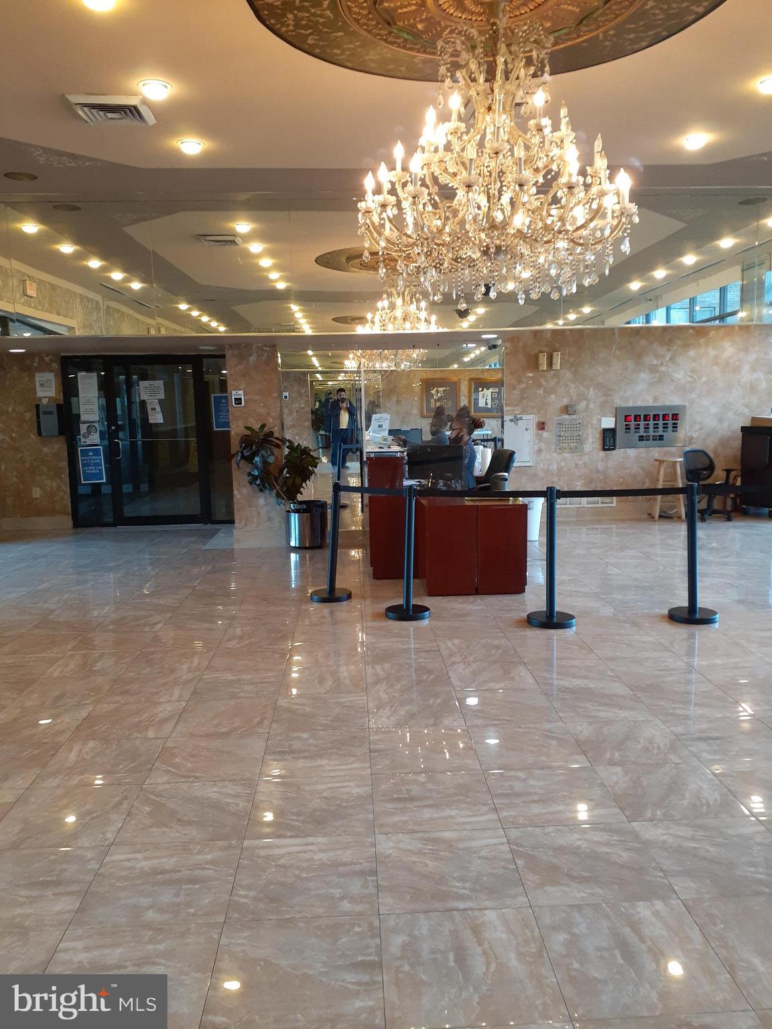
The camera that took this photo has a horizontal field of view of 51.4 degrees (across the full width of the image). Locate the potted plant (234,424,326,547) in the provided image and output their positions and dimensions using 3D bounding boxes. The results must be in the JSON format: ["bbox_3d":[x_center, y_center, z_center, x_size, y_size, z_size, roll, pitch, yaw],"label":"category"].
[{"bbox_3d":[-1.118,-0.288,8.327,0.920,1.292,0.720,-2,8,-2],"label":"potted plant"}]

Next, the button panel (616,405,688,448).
[{"bbox_3d":[3.227,-1.071,9.763,0.860,0.505,0.040,-2,8,-2],"label":"button panel"}]

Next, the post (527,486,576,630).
[{"bbox_3d":[1.111,0.271,5.375,0.330,0.940,0.330,-2,8,-2],"label":"post"}]

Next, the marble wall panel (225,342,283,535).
[{"bbox_3d":[-1.409,-0.778,8.674,0.540,2.120,0.150,-2,8,-2],"label":"marble wall panel"}]

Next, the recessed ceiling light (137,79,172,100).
[{"bbox_3d":[-1.396,-2.559,4.850,0.204,0.070,0.204,-2,8,-2],"label":"recessed ceiling light"}]

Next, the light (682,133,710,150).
[{"bbox_3d":[2.258,-2.700,5.828,0.200,0.070,0.200,-2,8,-2],"label":"light"}]

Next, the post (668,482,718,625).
[{"bbox_3d":[2.088,0.245,5.415,0.330,0.940,0.330,-2,8,-2],"label":"post"}]

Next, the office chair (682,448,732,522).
[{"bbox_3d":[3.820,-0.374,9.508,0.560,0.860,0.560,-7,10,-34],"label":"office chair"}]

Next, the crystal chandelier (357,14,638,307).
[{"bbox_3d":[0.529,-1.690,3.886,1.356,1.338,1.356,-2,8,-2],"label":"crystal chandelier"}]

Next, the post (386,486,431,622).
[{"bbox_3d":[0.151,0.251,5.651,0.330,0.940,0.330,-2,8,-2],"label":"post"}]

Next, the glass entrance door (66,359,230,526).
[{"bbox_3d":[-2.922,-0.905,9.981,2.043,2.114,0.100,-2,8,-2],"label":"glass entrance door"}]

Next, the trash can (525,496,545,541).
[{"bbox_3d":[1.481,0.021,8.468,0.330,0.480,0.310,-2,8,-2],"label":"trash can"}]

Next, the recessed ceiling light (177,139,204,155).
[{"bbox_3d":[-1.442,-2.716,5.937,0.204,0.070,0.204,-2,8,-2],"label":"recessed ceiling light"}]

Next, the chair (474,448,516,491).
[{"bbox_3d":[0.971,-0.142,7.864,0.650,1.000,0.650,-2,8,-2],"label":"chair"}]

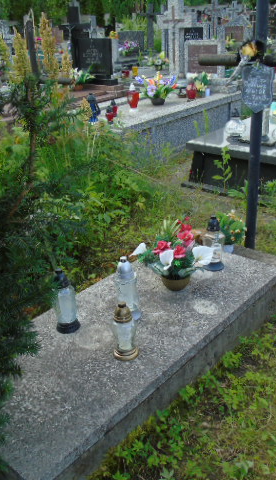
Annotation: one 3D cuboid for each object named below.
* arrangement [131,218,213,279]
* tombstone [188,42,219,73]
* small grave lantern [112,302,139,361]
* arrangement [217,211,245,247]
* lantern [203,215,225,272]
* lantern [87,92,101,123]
[{"bbox_3d":[0.169,0.080,2.285,0.370,0.250,0.290,0,27,5],"label":"arrangement"},{"bbox_3d":[0.872,-2.378,6.063,0.470,0.390,0.090,19,34,36],"label":"tombstone"},{"bbox_3d":[-0.049,0.349,1.814,0.099,0.230,0.099,-2,26,1],"label":"small grave lantern"},{"bbox_3d":[0.511,-0.056,2.526,0.155,0.226,0.145,19,33,38],"label":"arrangement"},{"bbox_3d":[0.400,0.011,2.409,0.110,0.292,0.110,-2,26,1],"label":"lantern"},{"bbox_3d":[-0.466,-1.347,4.712,0.135,0.275,0.135,-5,27,-4],"label":"lantern"}]

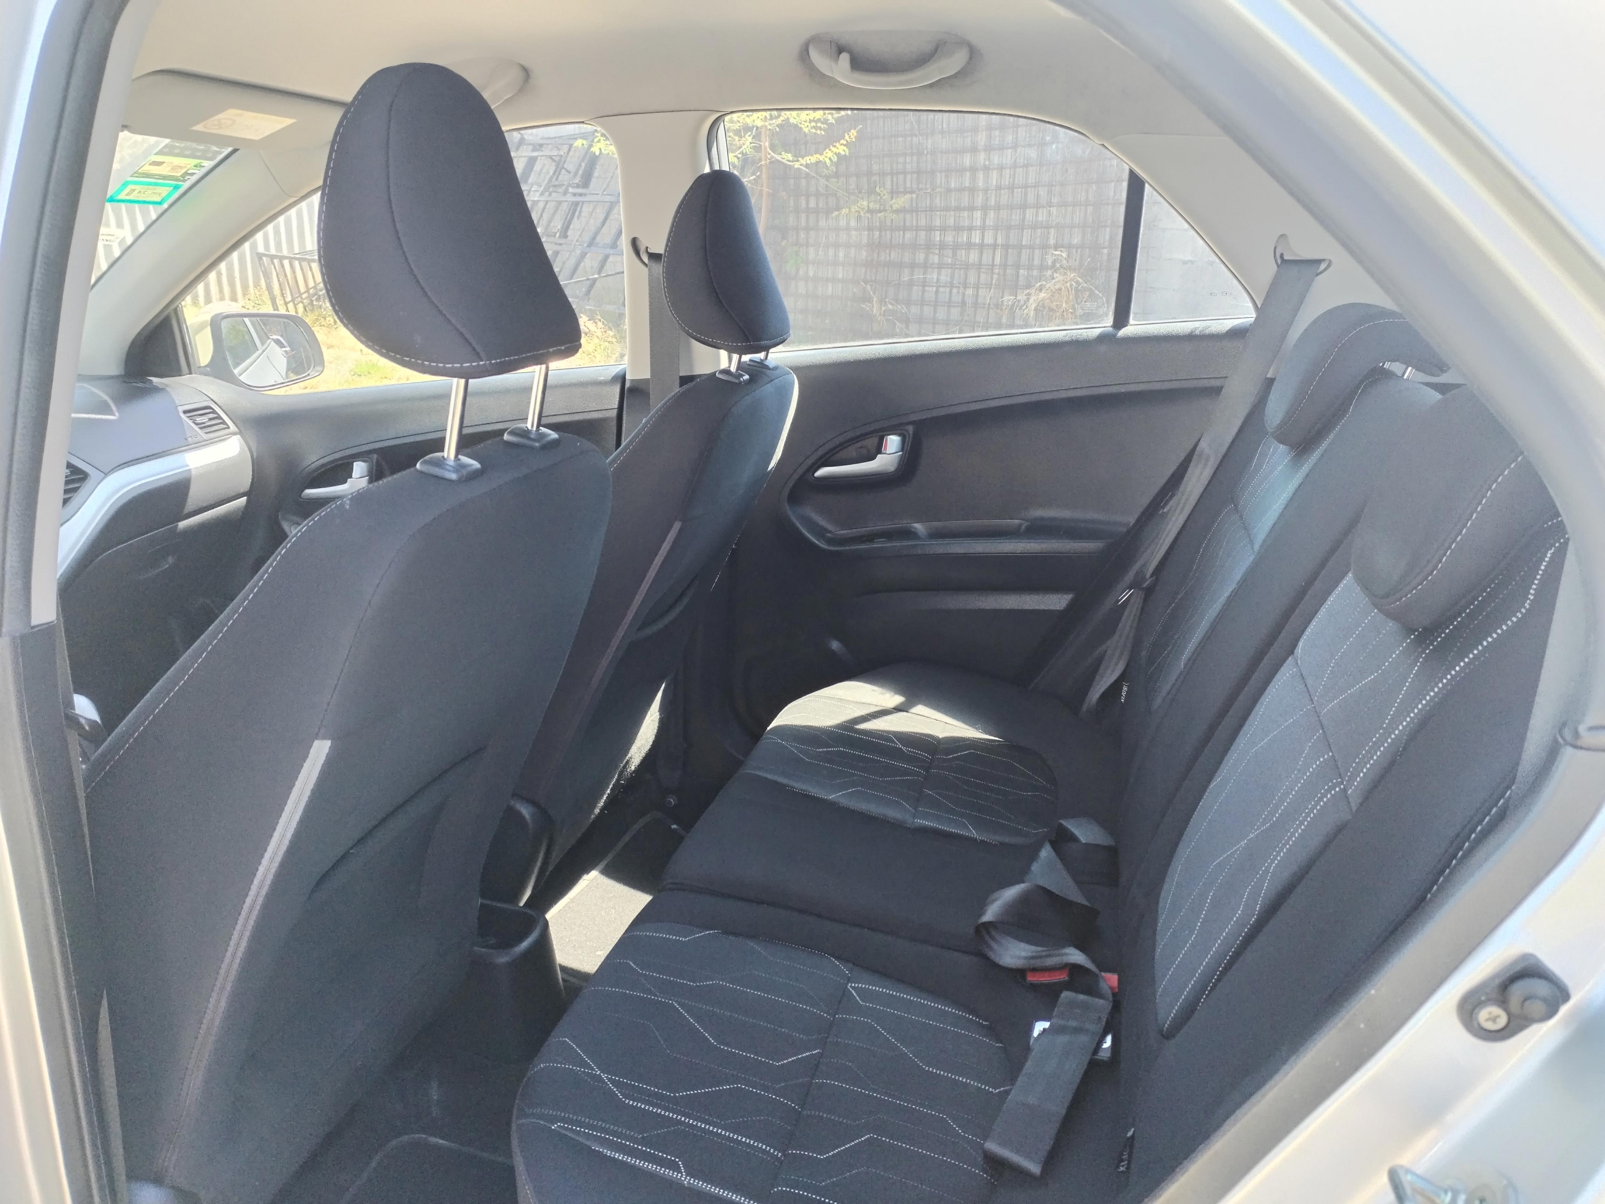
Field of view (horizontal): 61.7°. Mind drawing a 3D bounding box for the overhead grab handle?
[{"bbox_3d":[0.102,-0.638,1.593,0.193,0.058,0.045,5,16,12],"label":"overhead grab handle"}]

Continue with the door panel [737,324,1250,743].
[{"bbox_3d":[0.226,-0.070,1.833,0.680,0.645,0.090,5,16,12],"label":"door panel"}]

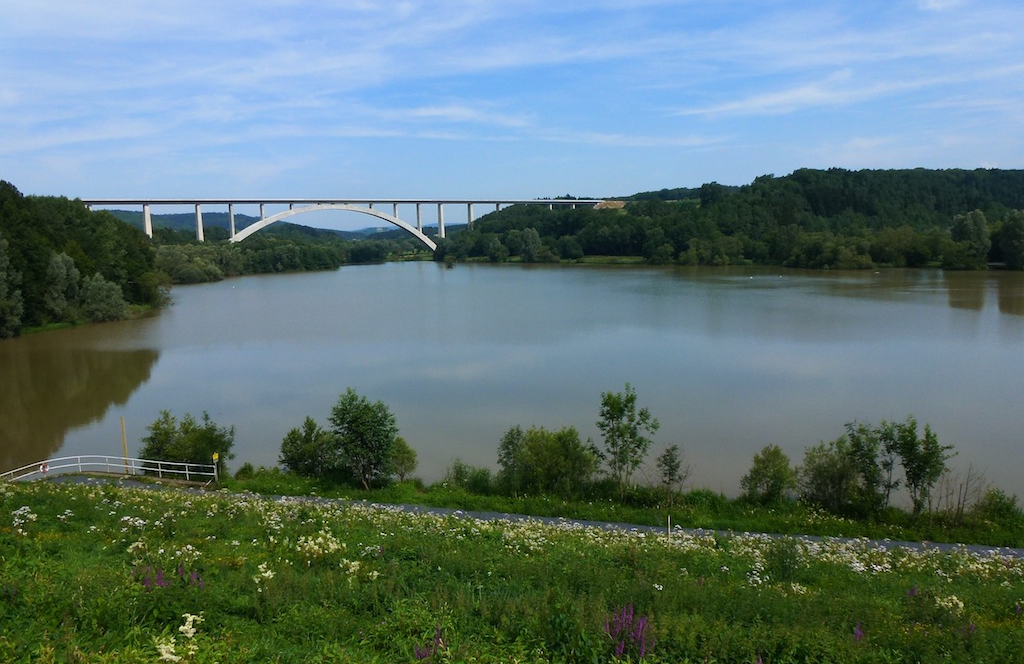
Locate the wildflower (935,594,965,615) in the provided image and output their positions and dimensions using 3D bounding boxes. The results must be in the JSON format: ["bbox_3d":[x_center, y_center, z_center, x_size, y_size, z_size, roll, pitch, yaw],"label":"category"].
[{"bbox_3d":[7.513,4.680,12.700,0.515,0.329,0.412,4,8,32],"label":"wildflower"}]

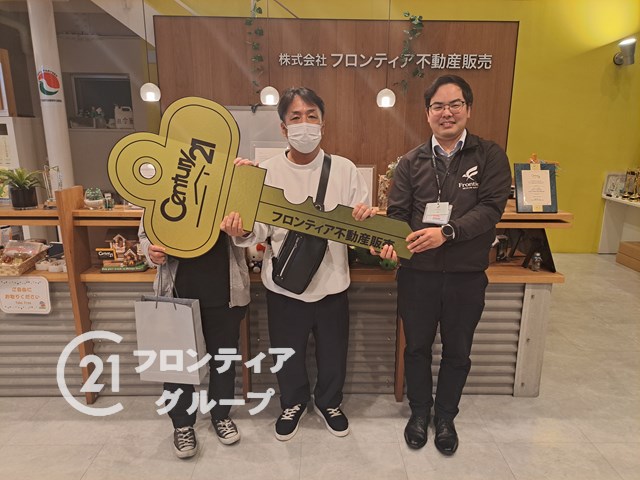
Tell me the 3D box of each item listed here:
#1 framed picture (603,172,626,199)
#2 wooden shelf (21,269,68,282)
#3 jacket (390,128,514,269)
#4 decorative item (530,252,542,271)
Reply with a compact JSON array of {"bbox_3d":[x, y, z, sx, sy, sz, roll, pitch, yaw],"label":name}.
[{"bbox_3d":[3.607,-0.638,5.414,0.280,0.290,0.090,11,17,38],"label":"framed picture"},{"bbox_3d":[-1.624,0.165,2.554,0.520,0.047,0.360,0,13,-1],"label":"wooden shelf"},{"bbox_3d":[0.584,-0.173,2.030,0.535,0.630,0.320,3,14,12],"label":"jacket"},{"bbox_3d":[1.225,0.125,2.516,0.057,0.104,0.055,2,14,7],"label":"decorative item"}]

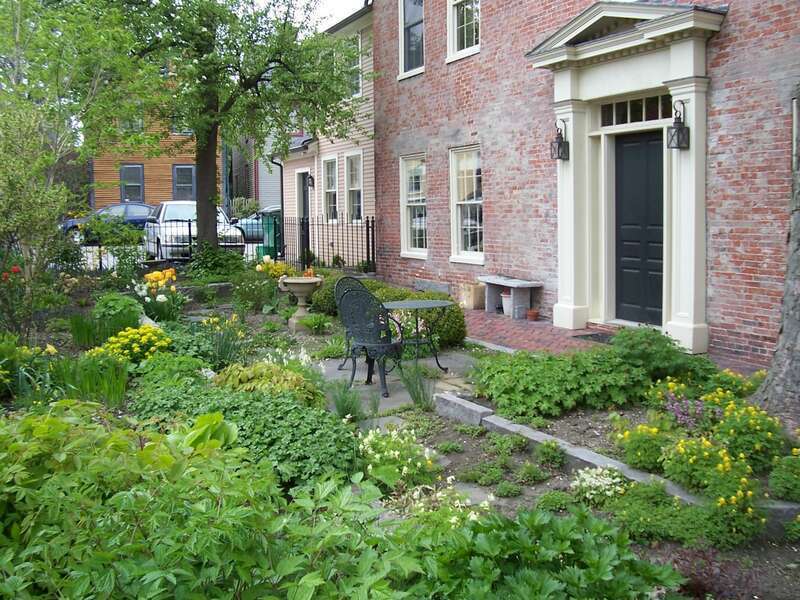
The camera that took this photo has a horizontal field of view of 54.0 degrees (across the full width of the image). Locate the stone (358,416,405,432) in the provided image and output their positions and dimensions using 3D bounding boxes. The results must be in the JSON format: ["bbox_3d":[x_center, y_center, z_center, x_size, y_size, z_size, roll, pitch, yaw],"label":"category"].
[{"bbox_3d":[-0.137,0.976,6.138,0.366,0.050,0.416,-1,6,-1],"label":"stone"}]

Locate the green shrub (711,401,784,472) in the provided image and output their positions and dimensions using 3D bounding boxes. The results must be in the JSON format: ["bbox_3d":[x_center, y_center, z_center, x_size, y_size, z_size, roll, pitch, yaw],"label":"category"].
[{"bbox_3d":[2.145,0.829,4.851,0.455,0.376,0.416,1,7,24],"label":"green shrub"}]

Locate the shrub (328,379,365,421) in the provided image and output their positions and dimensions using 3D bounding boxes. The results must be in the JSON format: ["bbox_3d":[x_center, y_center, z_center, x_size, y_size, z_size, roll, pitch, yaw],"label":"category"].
[{"bbox_3d":[-0.429,0.803,6.301,0.270,0.300,0.260,-1,6,0],"label":"shrub"}]

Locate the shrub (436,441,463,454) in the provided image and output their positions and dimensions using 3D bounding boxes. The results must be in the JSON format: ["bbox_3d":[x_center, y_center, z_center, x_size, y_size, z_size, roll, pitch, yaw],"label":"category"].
[{"bbox_3d":[0.314,0.932,4.980,0.170,0.080,0.150,0,6,4],"label":"shrub"}]

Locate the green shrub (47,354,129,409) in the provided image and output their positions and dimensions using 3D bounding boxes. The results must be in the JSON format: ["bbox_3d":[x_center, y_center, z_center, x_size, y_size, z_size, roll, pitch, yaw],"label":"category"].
[{"bbox_3d":[-2.545,0.647,6.400,0.660,0.430,0.500,-3,7,-22],"label":"green shrub"}]

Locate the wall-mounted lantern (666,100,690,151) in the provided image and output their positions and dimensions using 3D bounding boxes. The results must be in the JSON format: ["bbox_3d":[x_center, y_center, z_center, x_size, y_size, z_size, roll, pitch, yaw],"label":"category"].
[{"bbox_3d":[2.696,-1.694,7.607,0.170,0.465,0.145,-4,7,-26],"label":"wall-mounted lantern"}]

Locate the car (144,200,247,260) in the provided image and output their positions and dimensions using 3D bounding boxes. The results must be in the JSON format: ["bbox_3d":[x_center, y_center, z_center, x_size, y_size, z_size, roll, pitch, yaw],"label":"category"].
[{"bbox_3d":[-4.778,-1.528,17.729,1.700,1.400,4.400,-3,7,-22],"label":"car"}]

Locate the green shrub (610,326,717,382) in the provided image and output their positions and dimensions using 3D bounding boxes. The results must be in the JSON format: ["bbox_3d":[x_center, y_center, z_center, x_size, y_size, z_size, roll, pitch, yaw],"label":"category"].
[{"bbox_3d":[2.191,0.462,6.521,0.840,0.520,0.750,1,7,19],"label":"green shrub"}]

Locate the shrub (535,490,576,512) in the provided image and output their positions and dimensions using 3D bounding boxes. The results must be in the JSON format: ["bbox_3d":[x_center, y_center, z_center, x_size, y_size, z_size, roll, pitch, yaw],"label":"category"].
[{"bbox_3d":[0.862,1.081,4.354,0.220,0.100,0.210,0,6,11],"label":"shrub"}]

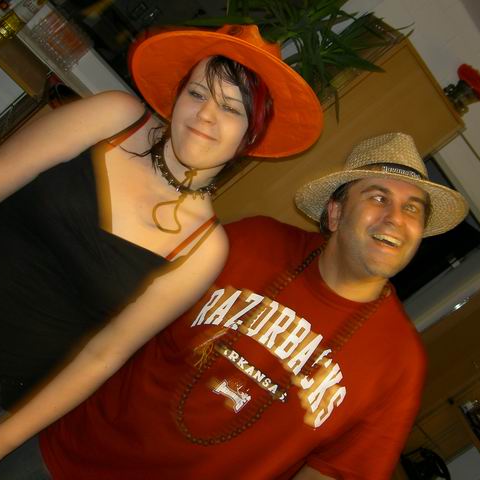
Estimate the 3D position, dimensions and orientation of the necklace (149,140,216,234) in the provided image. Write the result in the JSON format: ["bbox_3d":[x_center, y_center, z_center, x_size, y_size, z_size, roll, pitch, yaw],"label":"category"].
[{"bbox_3d":[-0.098,-0.091,1.230,0.125,0.135,0.120,34,9,-9],"label":"necklace"}]

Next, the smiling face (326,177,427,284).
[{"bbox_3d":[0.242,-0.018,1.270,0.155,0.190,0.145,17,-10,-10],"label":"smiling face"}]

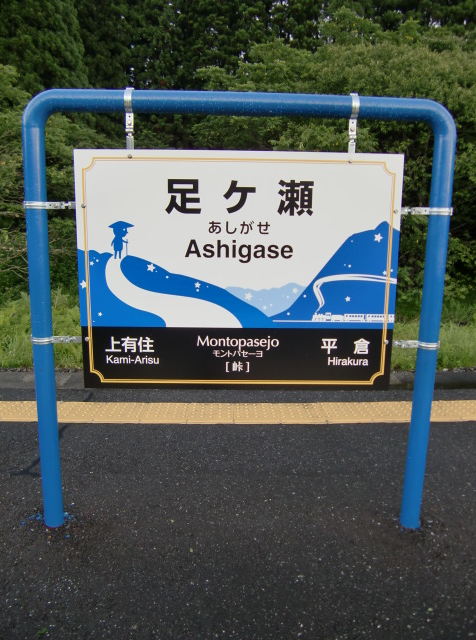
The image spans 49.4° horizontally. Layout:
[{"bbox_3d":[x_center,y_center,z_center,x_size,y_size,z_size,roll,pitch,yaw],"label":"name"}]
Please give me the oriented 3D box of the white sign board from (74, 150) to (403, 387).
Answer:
[{"bbox_3d":[0.002,-0.168,1.972,1.200,0.900,0.025,1,10,-1],"label":"white sign board"}]

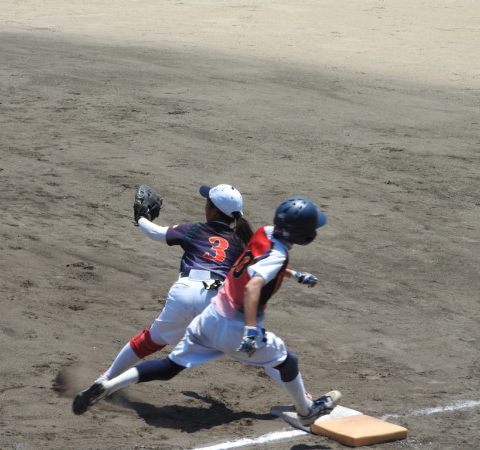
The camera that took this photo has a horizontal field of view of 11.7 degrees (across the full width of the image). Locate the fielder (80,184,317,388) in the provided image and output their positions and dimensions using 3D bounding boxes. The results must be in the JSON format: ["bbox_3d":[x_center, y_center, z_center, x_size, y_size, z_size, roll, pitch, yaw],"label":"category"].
[{"bbox_3d":[-0.296,0.381,13.959,1.240,1.269,1.102,-3,11,-20],"label":"fielder"}]

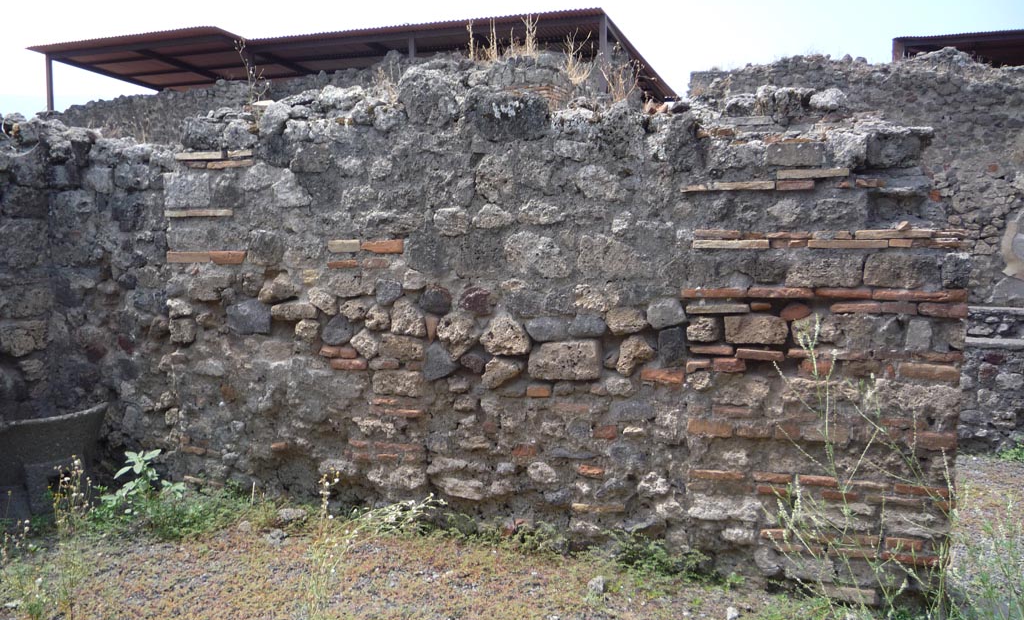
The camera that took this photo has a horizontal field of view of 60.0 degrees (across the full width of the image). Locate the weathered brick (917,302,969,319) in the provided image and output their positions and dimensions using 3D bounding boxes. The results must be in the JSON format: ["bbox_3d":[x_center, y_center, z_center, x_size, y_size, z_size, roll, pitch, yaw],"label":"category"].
[{"bbox_3d":[1.872,-0.004,3.882,0.196,0.054,0.140,1,4,16],"label":"weathered brick"}]

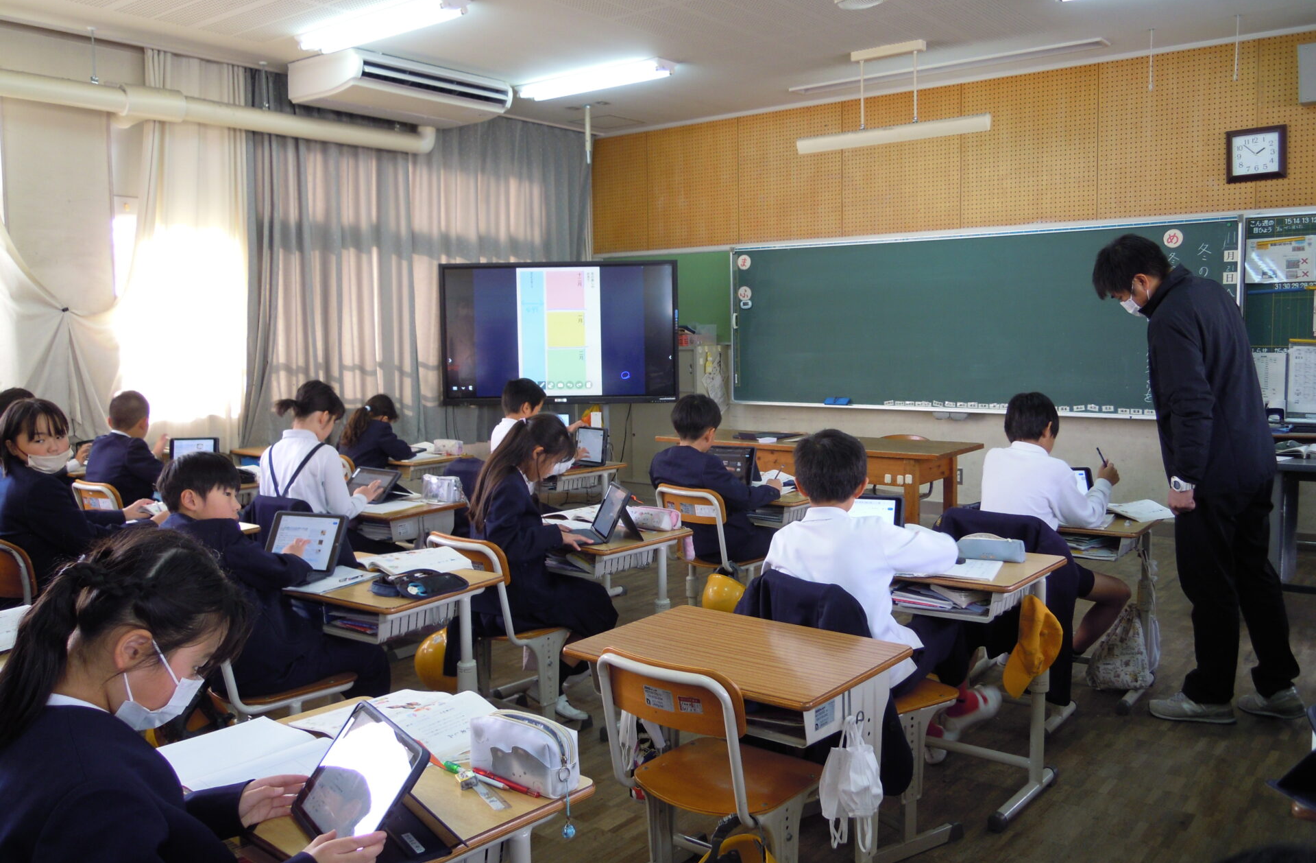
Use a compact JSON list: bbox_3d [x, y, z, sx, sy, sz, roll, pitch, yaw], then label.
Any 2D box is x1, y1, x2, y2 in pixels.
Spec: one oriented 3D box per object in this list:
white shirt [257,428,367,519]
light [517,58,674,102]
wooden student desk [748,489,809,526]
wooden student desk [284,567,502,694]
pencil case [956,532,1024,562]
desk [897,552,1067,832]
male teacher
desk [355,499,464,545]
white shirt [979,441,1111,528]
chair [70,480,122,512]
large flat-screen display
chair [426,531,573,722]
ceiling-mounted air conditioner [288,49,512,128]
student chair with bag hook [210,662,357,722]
[{"bbox_3d":[-1.322,0.204,4.090,0.400,0.440,0.380,2,7,30],"label":"white shirt"},{"bbox_3d":[-0.436,-2.351,7.196,1.250,0.095,0.230,3,7,36],"label":"light"},{"bbox_3d":[0.381,0.583,4.650,0.650,0.655,0.450,4,8,38],"label":"wooden student desk"},{"bbox_3d":[-0.825,0.758,3.216,0.650,0.657,0.450,4,7,39],"label":"wooden student desk"},{"bbox_3d":[0.986,0.332,3.136,0.210,0.076,0.065,3,7,34],"label":"pencil case"},{"bbox_3d":[0.823,0.716,3.206,0.650,0.685,0.450,4,7,39],"label":"desk"},{"bbox_3d":[1.871,0.148,3.691,0.490,1.670,0.650,-6,8,-43],"label":"male teacher"},{"bbox_3d":[-1.158,0.611,4.521,0.650,0.640,0.440,4,7,39],"label":"desk"},{"bbox_3d":[1.344,0.236,3.710,0.420,0.440,0.420,3,7,38],"label":"white shirt"},{"bbox_3d":[-2.375,0.578,4.953,0.390,0.720,0.460,4,7,39],"label":"chair"},{"bbox_3d":[-0.650,-0.649,7.094,1.578,0.938,0.090,-1,6,1],"label":"large flat-screen display"},{"bbox_3d":[-0.468,0.683,3.572,0.390,0.710,0.460,4,8,38],"label":"chair"},{"bbox_3d":[-1.527,-2.066,6.540,0.640,0.235,1.260,4,8,38],"label":"ceiling-mounted air conditioner"},{"bbox_3d":[-1.110,0.749,3.000,0.400,0.720,0.460,4,8,38],"label":"student chair with bag hook"}]

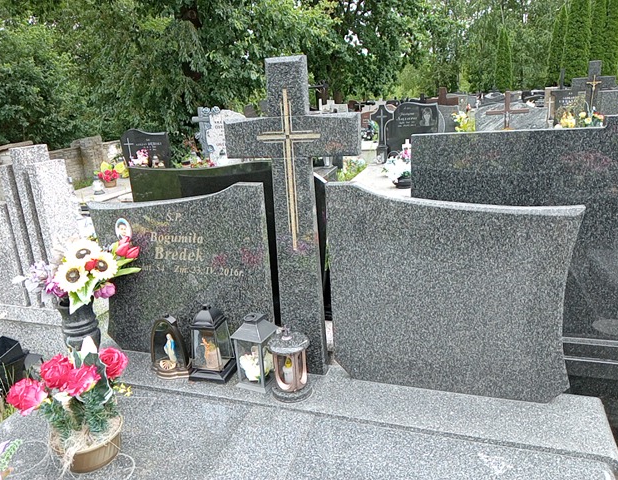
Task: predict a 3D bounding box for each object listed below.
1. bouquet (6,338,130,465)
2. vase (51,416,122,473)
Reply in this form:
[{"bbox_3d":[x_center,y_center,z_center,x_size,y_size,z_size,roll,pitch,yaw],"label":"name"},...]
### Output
[{"bbox_3d":[-0.712,0.525,1.617,0.304,0.278,0.263,-4,16,0],"label":"bouquet"},{"bbox_3d":[-0.694,0.651,1.644,0.210,0.089,0.210,2,17,19],"label":"vase"}]

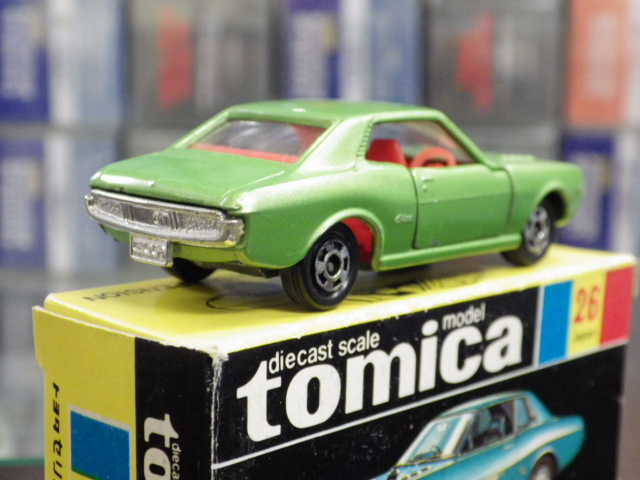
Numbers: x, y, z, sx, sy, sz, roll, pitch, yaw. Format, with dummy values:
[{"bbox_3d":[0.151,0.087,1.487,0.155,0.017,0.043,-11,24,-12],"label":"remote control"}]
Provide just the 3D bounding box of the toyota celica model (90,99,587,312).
[{"bbox_3d":[0.005,-0.007,0.163,0.026,0.022,0.069,9,12,41],"label":"toyota celica model"}]

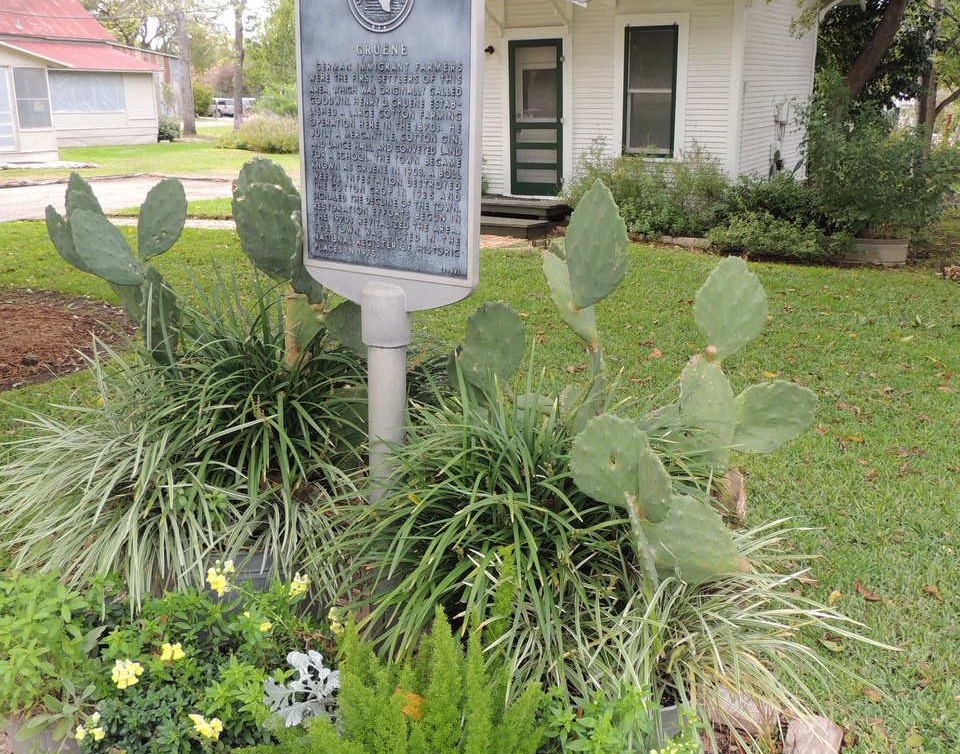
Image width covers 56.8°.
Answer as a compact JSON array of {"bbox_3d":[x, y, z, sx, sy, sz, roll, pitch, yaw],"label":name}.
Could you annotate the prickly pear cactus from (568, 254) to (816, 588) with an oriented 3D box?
[{"bbox_3d":[0.663,0.169,2.769,0.740,1.050,0.620,4,19,14],"label":"prickly pear cactus"}]

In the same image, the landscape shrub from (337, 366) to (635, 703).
[{"bbox_3d":[0.023,0.412,2.679,0.870,0.740,0.860,0,18,0],"label":"landscape shrub"}]

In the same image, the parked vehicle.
[{"bbox_3d":[-23.672,-25.501,84.203,1.950,1.800,4.800,-15,23,-38],"label":"parked vehicle"}]

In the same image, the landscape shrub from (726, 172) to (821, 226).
[{"bbox_3d":[3.514,-2.104,10.626,1.100,0.800,0.950,5,19,17],"label":"landscape shrub"}]

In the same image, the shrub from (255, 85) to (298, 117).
[{"bbox_3d":[-8.299,-10.986,36.372,2.100,1.800,1.900,-4,18,-12],"label":"shrub"}]

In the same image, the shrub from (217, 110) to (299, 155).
[{"bbox_3d":[-6.431,-7.230,26.240,2.500,1.150,1.800,-4,18,-13],"label":"shrub"}]

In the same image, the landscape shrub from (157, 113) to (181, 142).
[{"bbox_3d":[-10.983,-8.806,31.293,0.880,0.970,0.850,-6,19,-18],"label":"landscape shrub"}]

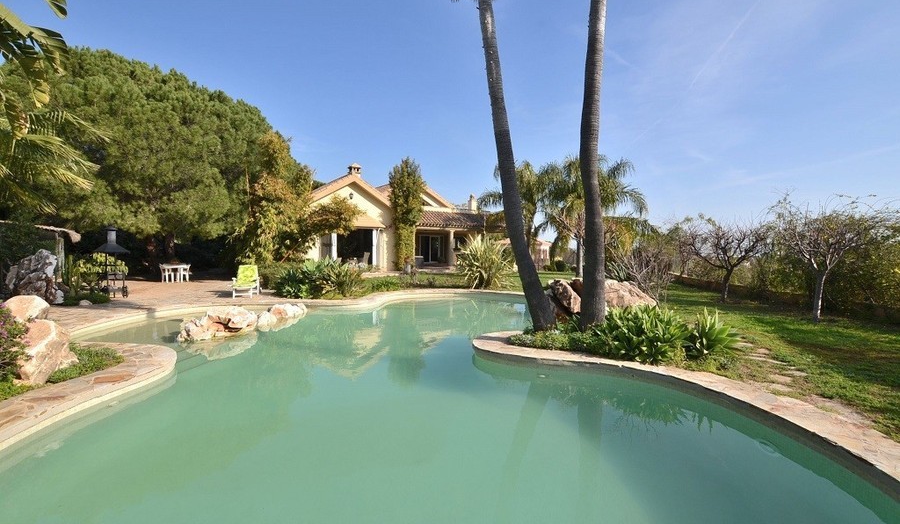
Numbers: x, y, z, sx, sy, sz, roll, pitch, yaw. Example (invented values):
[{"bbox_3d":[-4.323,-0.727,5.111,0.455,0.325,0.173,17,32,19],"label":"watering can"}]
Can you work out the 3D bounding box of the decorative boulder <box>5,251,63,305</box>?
[{"bbox_3d":[-11.767,0.365,10.623,1.100,1.520,1.150,2,3,42],"label":"decorative boulder"}]

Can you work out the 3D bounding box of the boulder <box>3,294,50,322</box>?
[{"bbox_3d":[-9.012,0.943,7.944,0.700,0.580,0.720,2,3,42],"label":"boulder"}]

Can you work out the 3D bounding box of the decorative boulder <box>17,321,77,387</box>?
[{"bbox_3d":[-5.108,1.047,4.726,0.620,0.630,0.600,2,3,42],"label":"decorative boulder"}]

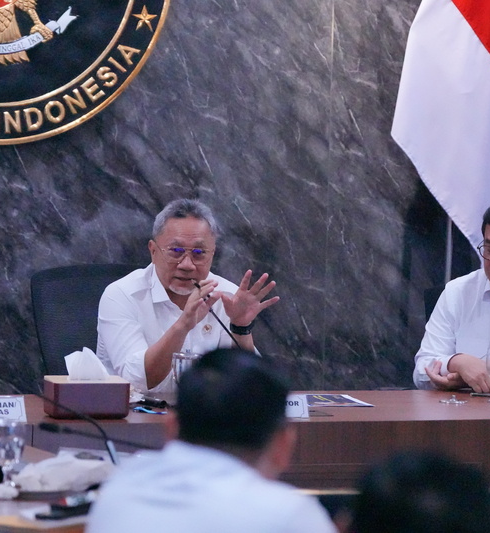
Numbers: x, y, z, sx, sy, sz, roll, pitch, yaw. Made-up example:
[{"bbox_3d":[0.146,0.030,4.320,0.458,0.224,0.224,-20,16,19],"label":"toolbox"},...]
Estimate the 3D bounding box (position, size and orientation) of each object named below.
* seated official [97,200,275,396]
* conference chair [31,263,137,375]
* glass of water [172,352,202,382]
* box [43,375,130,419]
[{"bbox_3d":[-0.191,0.428,10.460,0.540,1.250,0.820,0,5,-14],"label":"seated official"},{"bbox_3d":[-0.268,0.514,10.709,0.620,1.030,0.640,0,5,-16],"label":"conference chair"},{"bbox_3d":[-0.143,0.280,10.023,0.075,0.125,0.075,1,5,0],"label":"glass of water"},{"bbox_3d":[-0.383,0.317,9.751,0.192,0.087,0.140,0,5,-12],"label":"box"}]

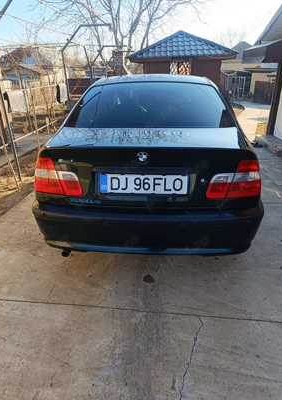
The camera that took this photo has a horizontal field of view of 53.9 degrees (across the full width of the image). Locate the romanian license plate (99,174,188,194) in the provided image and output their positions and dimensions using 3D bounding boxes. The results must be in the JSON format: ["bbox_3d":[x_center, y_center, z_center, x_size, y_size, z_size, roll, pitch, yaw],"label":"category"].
[{"bbox_3d":[0.014,-0.096,1.637,0.520,0.112,0.012,1,17,4],"label":"romanian license plate"}]

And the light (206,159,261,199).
[{"bbox_3d":[0.590,-0.143,1.719,0.385,0.230,0.180,-5,25,-9],"label":"light"}]

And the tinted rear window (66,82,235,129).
[{"bbox_3d":[0.073,-0.801,2.300,1.280,0.110,0.710,1,49,4],"label":"tinted rear window"}]

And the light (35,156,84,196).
[{"bbox_3d":[-0.543,-0.163,1.799,0.385,0.230,0.180,7,26,17],"label":"light"}]

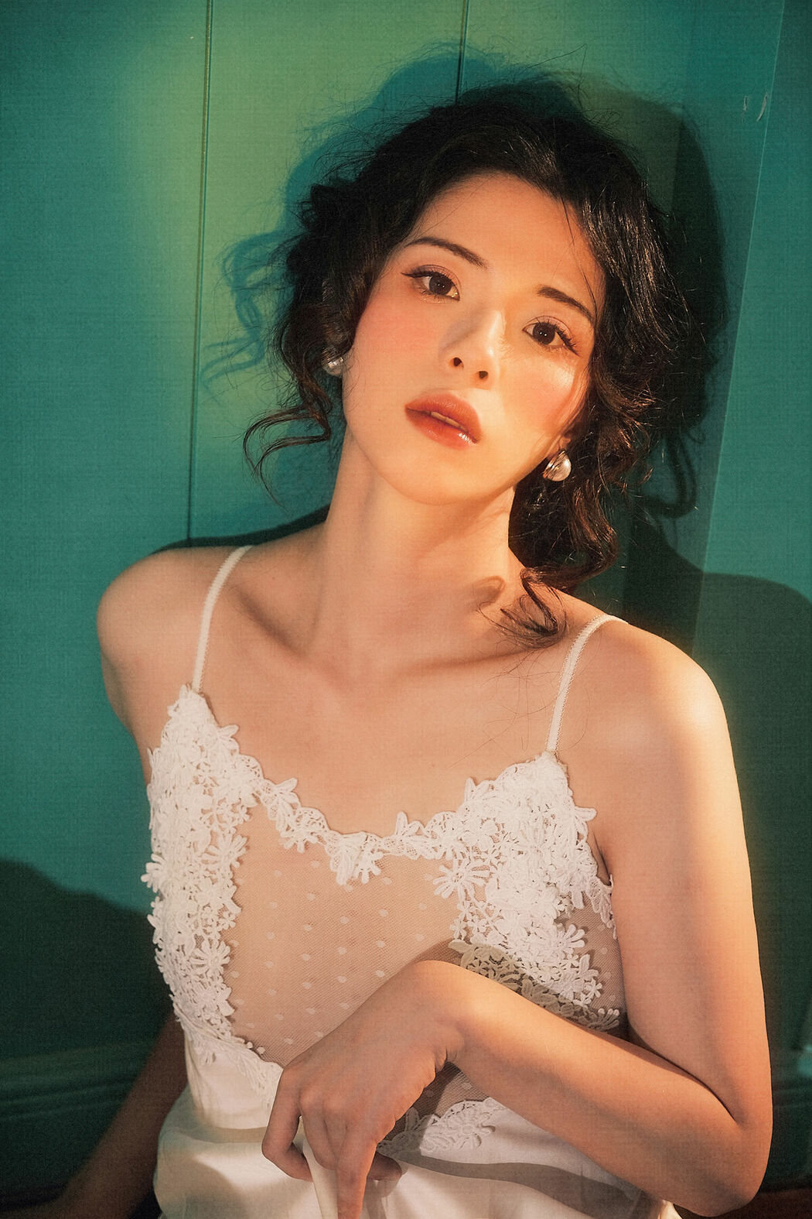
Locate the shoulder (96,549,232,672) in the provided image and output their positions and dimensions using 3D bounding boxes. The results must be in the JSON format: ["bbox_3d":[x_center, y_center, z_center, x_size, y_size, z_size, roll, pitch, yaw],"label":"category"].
[{"bbox_3d":[-0.140,0.001,1.635,0.085,0.080,0.095,9,17,13],"label":"shoulder"}]

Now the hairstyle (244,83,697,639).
[{"bbox_3d":[0.042,-0.143,1.580,0.245,0.280,0.210,16,2,0],"label":"hairstyle"}]

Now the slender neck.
[{"bbox_3d":[0.006,-0.028,1.585,0.125,0.125,0.115,7,15,6],"label":"slender neck"}]

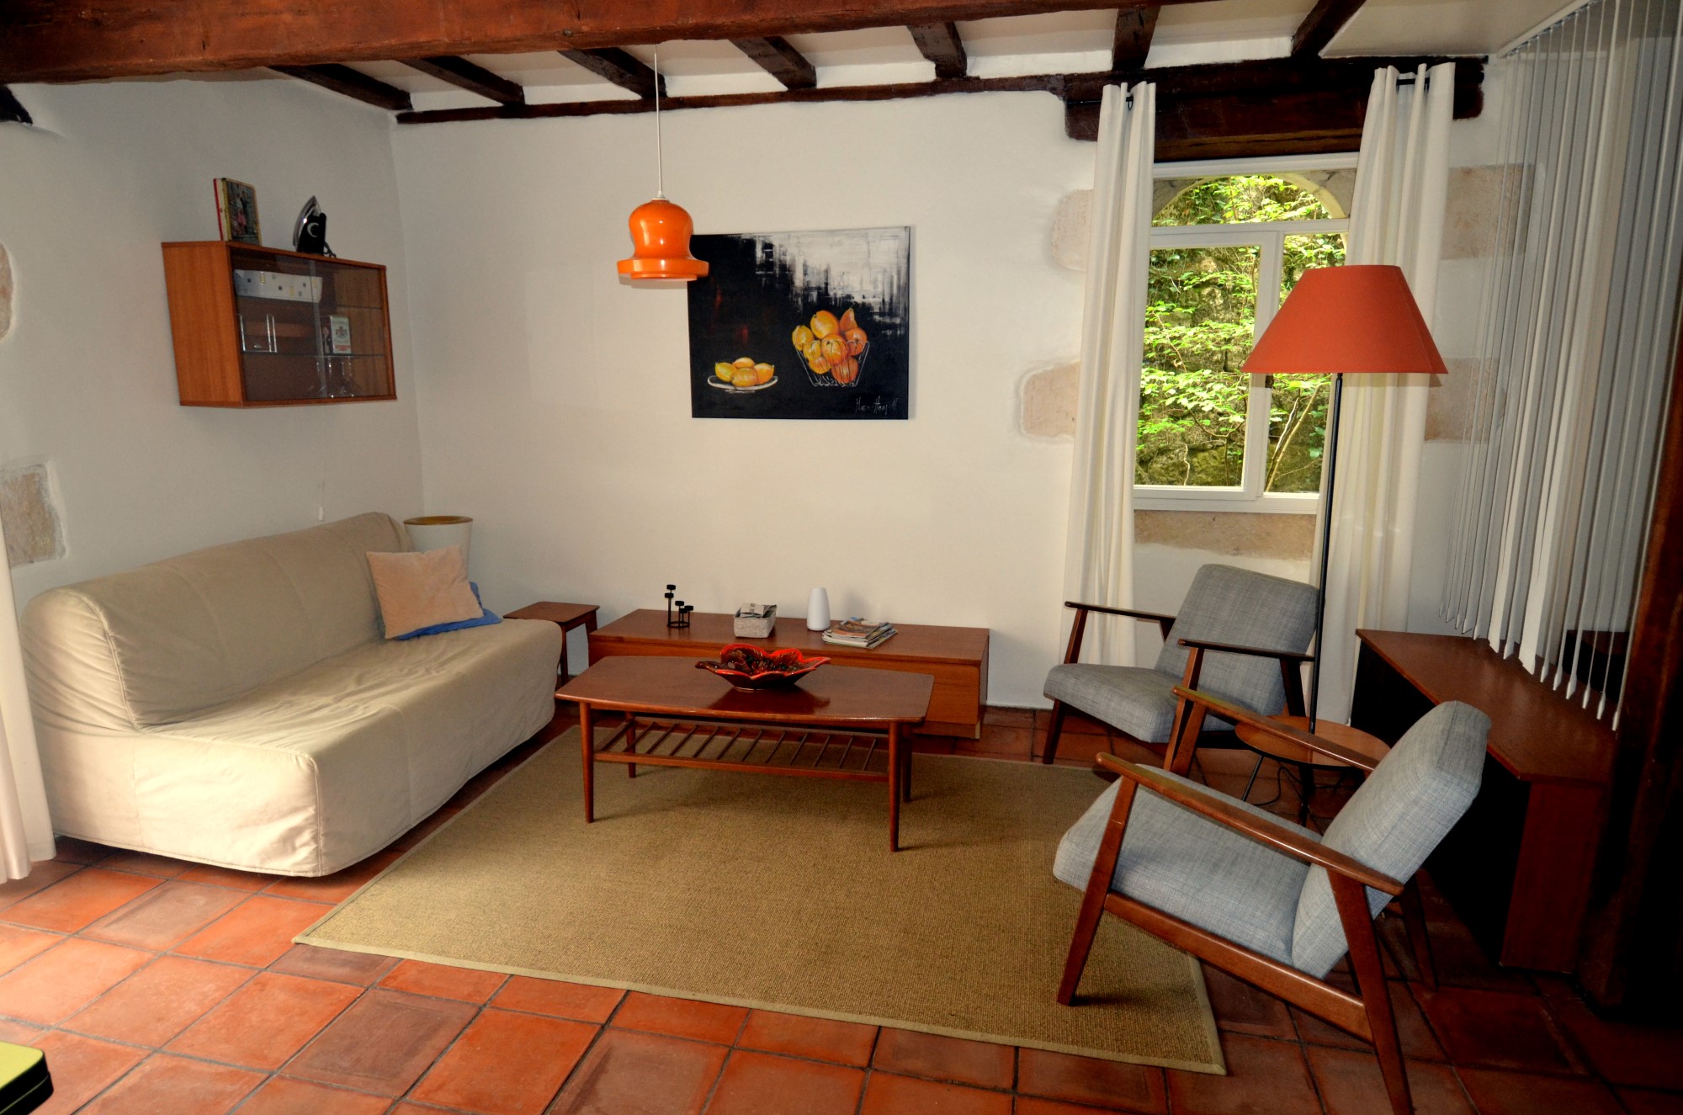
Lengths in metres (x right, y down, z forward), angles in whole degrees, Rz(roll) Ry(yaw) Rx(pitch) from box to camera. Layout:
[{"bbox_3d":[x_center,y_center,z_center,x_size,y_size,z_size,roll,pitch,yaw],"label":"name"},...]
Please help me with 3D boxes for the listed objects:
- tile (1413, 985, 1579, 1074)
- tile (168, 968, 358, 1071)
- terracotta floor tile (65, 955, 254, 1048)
[{"bbox_3d":[1.507,1.086,2.043,0.302,0.018,0.302,2,10,13],"label":"tile"},{"bbox_3d":[-1.386,1.121,2.151,0.315,0.020,0.282,2,12,12],"label":"tile"},{"bbox_3d":[-1.698,1.108,2.220,0.306,0.020,0.282,2,12,12],"label":"terracotta floor tile"}]

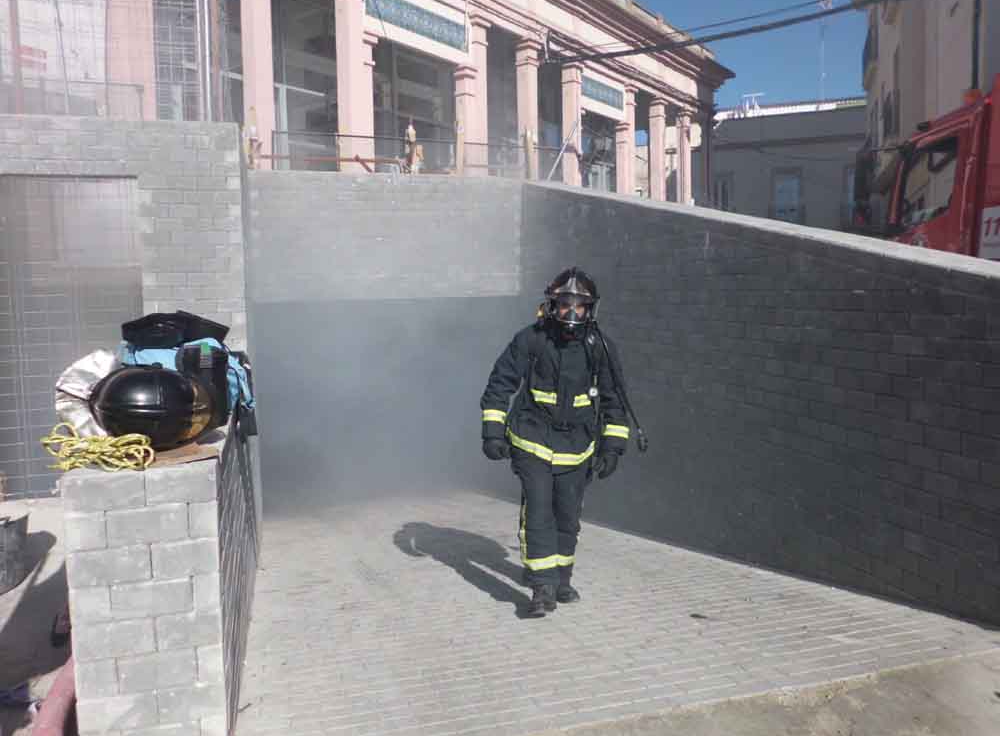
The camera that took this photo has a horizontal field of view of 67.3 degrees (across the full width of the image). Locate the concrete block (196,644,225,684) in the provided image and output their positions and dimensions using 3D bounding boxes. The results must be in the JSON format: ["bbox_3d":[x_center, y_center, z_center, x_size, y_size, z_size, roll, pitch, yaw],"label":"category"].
[{"bbox_3d":[-0.818,0.815,2.148,0.070,0.102,0.140,-2,6,-14],"label":"concrete block"}]

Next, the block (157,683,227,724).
[{"bbox_3d":[-0.841,0.901,2.074,0.168,0.096,0.100,-2,4,-14],"label":"block"}]

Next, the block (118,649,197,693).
[{"bbox_3d":[-0.946,0.822,2.096,0.200,0.102,0.100,-2,6,-14],"label":"block"}]

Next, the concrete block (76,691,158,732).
[{"bbox_3d":[-1.019,0.909,2.032,0.194,0.096,0.100,-2,4,-14],"label":"concrete block"}]

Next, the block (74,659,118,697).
[{"bbox_3d":[-1.076,0.810,2.038,0.094,0.096,0.150,-2,4,-14],"label":"block"}]

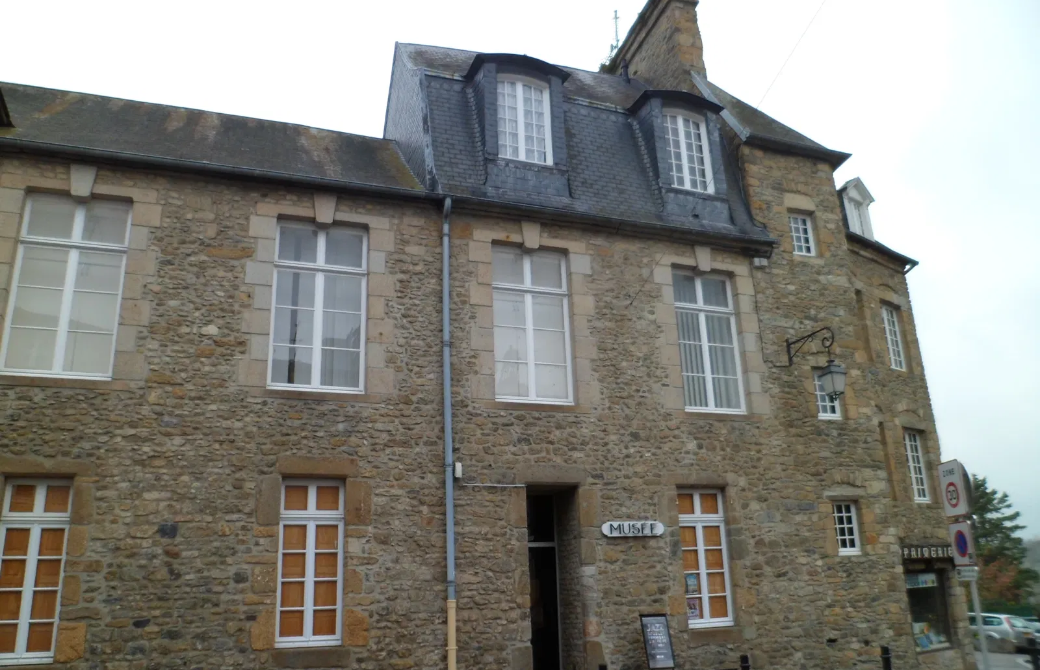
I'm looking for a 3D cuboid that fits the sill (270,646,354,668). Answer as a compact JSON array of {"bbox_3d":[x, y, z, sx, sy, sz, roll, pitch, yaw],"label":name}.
[{"bbox_3d":[-2.421,3.714,9.039,0.900,0.225,0.200,5,-19,-20],"label":"sill"}]

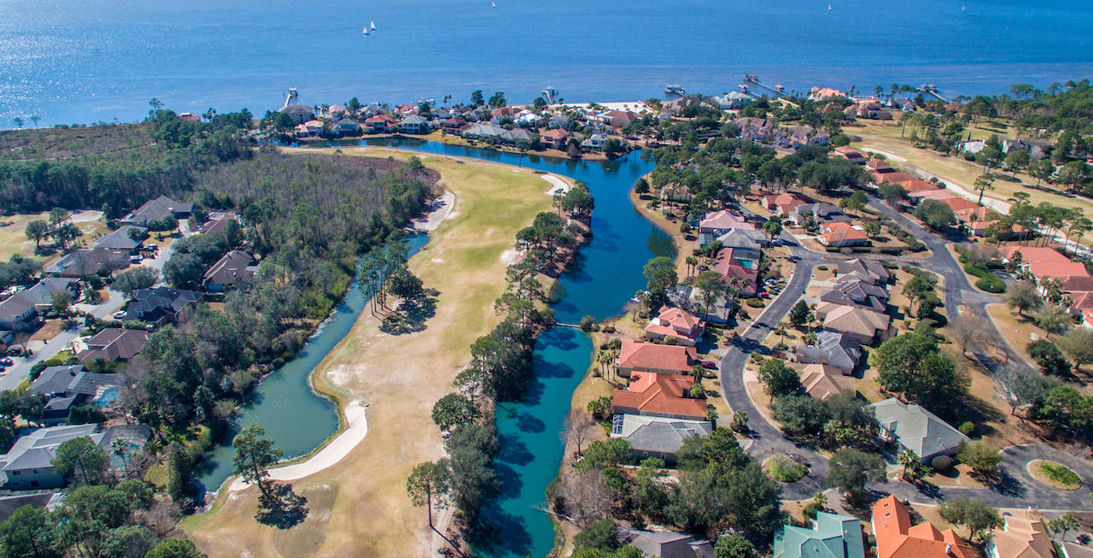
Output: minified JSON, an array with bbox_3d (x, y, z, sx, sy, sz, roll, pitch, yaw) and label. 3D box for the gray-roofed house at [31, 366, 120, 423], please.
[{"bbox_3d":[-141.260,32.000,181.990,22.200,5.800,20.000,-2,28,-4],"label":"gray-roofed house"}]

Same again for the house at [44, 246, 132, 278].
[{"bbox_3d":[-190.020,-6.640,252.900,28.000,6.200,19.000,-1,28,-3],"label":"house"}]

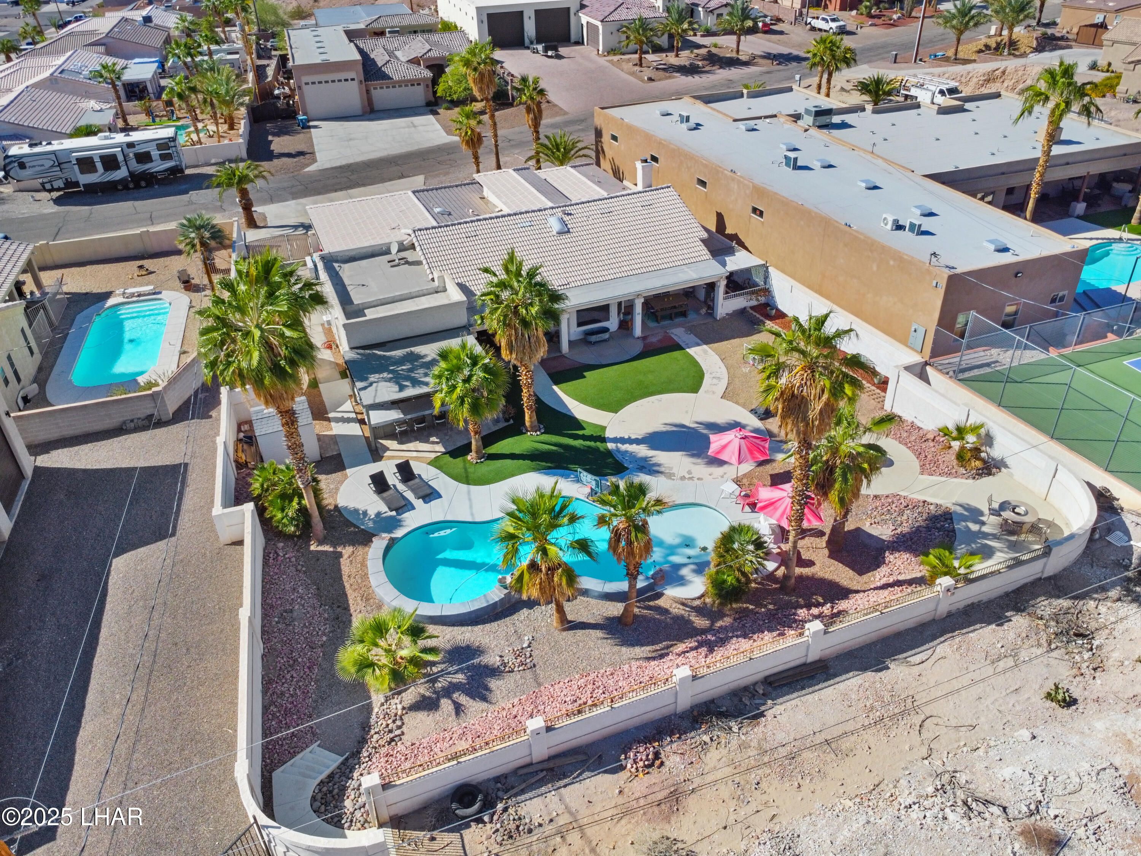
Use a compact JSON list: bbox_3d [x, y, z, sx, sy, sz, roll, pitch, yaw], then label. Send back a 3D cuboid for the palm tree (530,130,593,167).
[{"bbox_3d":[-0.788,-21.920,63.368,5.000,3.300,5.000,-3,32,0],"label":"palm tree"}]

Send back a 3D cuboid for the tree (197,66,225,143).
[{"bbox_3d":[-34.085,-30.660,76.273,2.600,6.300,2.600,-15,34,-18],"label":"tree"}]

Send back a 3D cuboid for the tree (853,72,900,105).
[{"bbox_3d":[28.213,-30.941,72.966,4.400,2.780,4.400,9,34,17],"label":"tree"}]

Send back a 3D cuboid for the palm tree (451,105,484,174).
[{"bbox_3d":[-7.390,-20.975,58.957,2.800,5.370,2.800,-6,32,-5],"label":"palm tree"}]

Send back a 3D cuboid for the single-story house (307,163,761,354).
[{"bbox_3d":[-4.130,-10.699,45.113,20.300,5.600,20.400,-15,34,-19],"label":"single-story house"}]

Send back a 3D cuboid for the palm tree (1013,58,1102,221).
[{"bbox_3d":[29.293,-17.030,48.771,5.100,9.580,5.100,15,36,26],"label":"palm tree"}]

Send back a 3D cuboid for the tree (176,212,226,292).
[{"bbox_3d":[-22.191,-10.368,47.266,3.000,5.000,3.000,-13,35,-16],"label":"tree"}]

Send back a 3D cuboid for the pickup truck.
[{"bbox_3d":[35.000,-55.060,108.100,2.050,1.950,6.200,-15,34,-18],"label":"pickup truck"}]

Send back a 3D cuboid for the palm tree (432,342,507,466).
[{"bbox_3d":[-3.712,-0.874,30.008,3.100,4.930,3.100,-7,32,-7],"label":"palm tree"}]

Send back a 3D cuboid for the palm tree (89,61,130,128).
[{"bbox_3d":[-48.201,-35.225,83.931,4.300,6.220,4.300,-18,35,-23],"label":"palm tree"}]

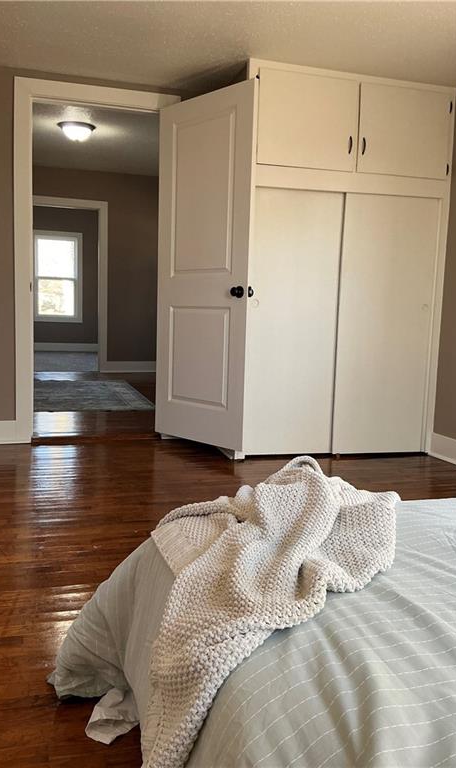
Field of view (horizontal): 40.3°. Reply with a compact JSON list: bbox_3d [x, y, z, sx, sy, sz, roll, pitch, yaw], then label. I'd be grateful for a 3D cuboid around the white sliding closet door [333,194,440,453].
[{"bbox_3d":[0.954,-0.344,3.790,0.644,1.548,0.035,0,8,-16],"label":"white sliding closet door"}]

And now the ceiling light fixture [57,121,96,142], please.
[{"bbox_3d":[-1.137,-1.900,4.694,0.298,0.140,0.298,0,8,-16],"label":"ceiling light fixture"}]

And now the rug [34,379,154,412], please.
[{"bbox_3d":[-1.794,0.090,5.308,2.060,0.015,1.700,0,8,-16],"label":"rug"}]

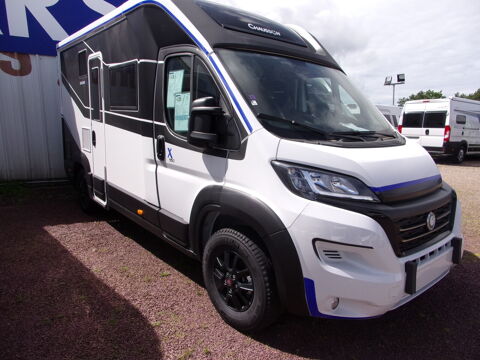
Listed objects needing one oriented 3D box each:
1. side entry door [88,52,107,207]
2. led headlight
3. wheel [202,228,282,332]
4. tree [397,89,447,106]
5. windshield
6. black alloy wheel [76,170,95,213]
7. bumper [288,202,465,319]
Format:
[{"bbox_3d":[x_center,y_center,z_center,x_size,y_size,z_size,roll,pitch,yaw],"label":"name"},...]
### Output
[{"bbox_3d":[-1.781,-0.621,4.352,0.080,1.790,0.560,-6,14,-39],"label":"side entry door"},{"bbox_3d":[0.527,0.021,2.116,0.460,0.250,0.540,-6,14,-39],"label":"led headlight"},{"bbox_3d":[0.005,0.713,2.563,0.230,0.720,0.720,-6,14,-39],"label":"wheel"},{"bbox_3d":[23.558,-8.891,45.000,6.500,6.000,6.000,8,12,25],"label":"tree"},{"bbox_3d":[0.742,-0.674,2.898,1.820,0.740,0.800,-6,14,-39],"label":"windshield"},{"bbox_3d":[-2.241,0.111,5.219,0.230,0.720,0.720,-6,14,-39],"label":"black alloy wheel"},{"bbox_3d":[1.187,0.418,2.506,2.000,0.700,0.500,-6,14,-39],"label":"bumper"}]

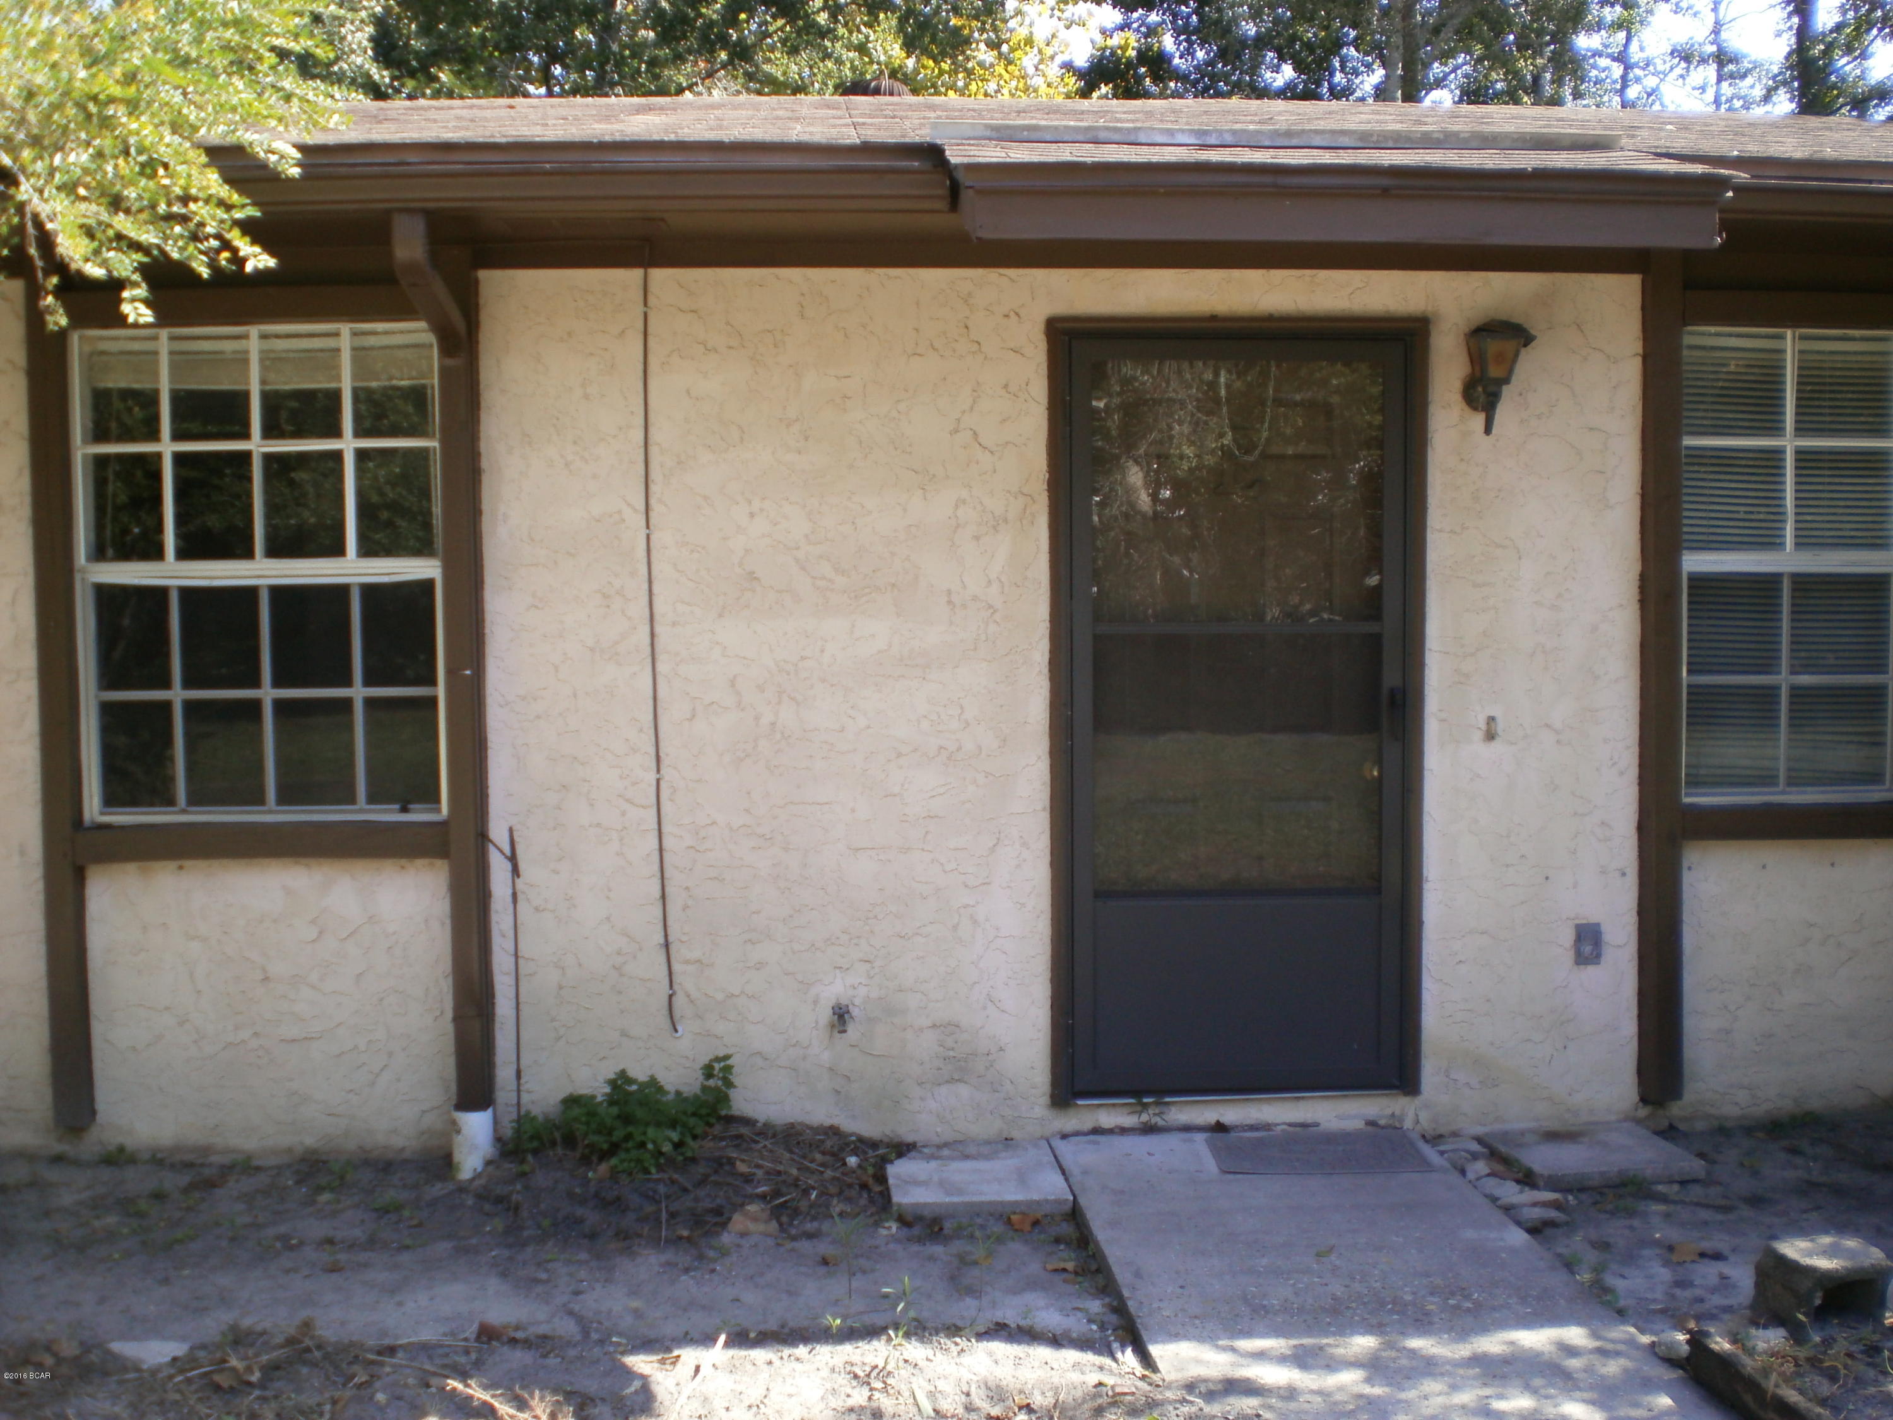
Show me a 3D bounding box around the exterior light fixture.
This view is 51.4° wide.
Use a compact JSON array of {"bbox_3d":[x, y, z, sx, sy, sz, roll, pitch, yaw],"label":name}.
[{"bbox_3d":[1.422,-0.861,5.102,0.140,0.295,0.210,-1,3,-3],"label":"exterior light fixture"}]

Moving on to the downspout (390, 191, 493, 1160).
[{"bbox_3d":[-1.207,0.033,4.784,0.110,2.350,0.570,-1,3,-3],"label":"downspout"}]

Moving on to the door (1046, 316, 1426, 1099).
[{"bbox_3d":[0.775,0.027,5.206,0.895,2.000,0.045,-1,3,-3],"label":"door"}]

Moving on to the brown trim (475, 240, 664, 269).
[{"bbox_3d":[-0.965,-1.170,5.035,0.485,0.085,0.030,-1,3,-3],"label":"brown trim"}]

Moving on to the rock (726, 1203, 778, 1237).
[{"bbox_3d":[-0.455,1.199,4.622,0.127,0.055,0.080,-1,3,-3],"label":"rock"}]

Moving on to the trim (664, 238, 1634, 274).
[{"bbox_3d":[0.534,-1.188,5.126,2.645,0.088,0.030,-1,3,-3],"label":"trim"}]

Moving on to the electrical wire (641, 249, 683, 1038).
[{"bbox_3d":[-0.731,-0.162,5.104,0.065,2.050,0.020,-1,3,-3],"label":"electrical wire"}]

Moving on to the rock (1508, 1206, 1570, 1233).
[{"bbox_3d":[1.405,1.209,4.676,0.130,0.040,0.085,-1,3,-3],"label":"rock"}]

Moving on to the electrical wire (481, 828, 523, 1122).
[{"bbox_3d":[-1.151,0.687,5.094,0.100,0.765,0.040,-1,3,-3],"label":"electrical wire"}]

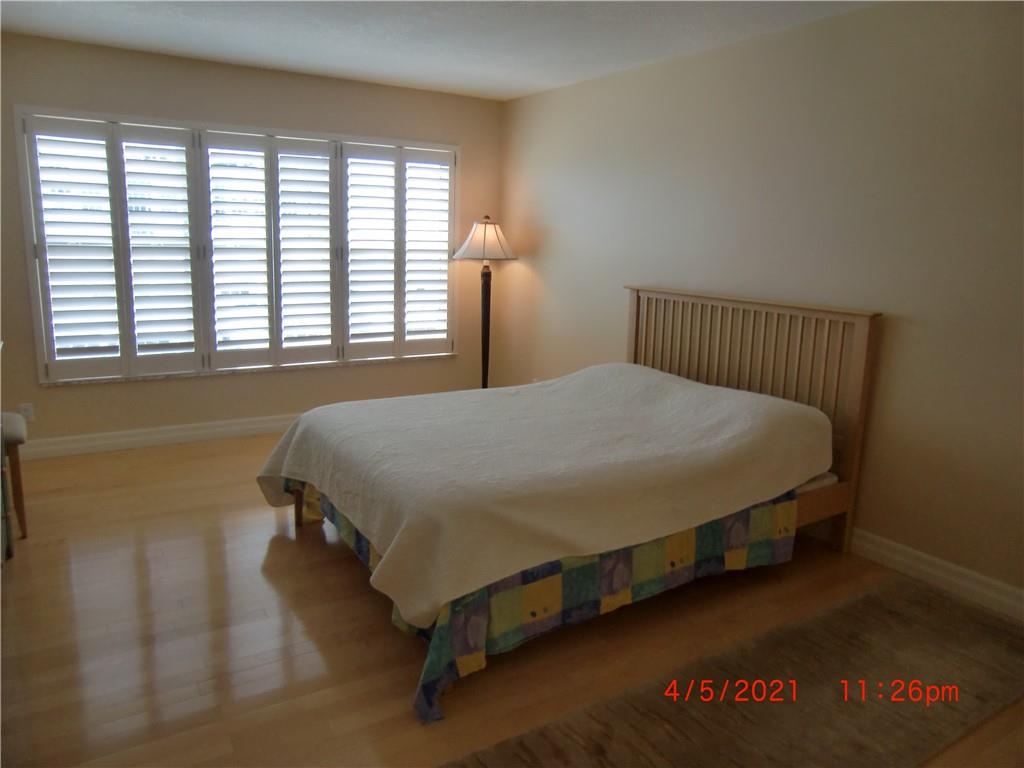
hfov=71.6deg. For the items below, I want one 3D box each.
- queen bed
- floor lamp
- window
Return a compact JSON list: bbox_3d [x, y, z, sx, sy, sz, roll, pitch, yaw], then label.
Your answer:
[{"bbox_3d":[0.208,0.186,3.306,2.238,1.114,1.740,-6,14,-31],"label":"queen bed"},{"bbox_3d":[-0.210,-0.485,5.417,0.470,1.552,0.470,1,12,0],"label":"floor lamp"},{"bbox_3d":[-1.616,-0.897,4.846,2.789,1.585,0.090,-6,14,-31],"label":"window"}]

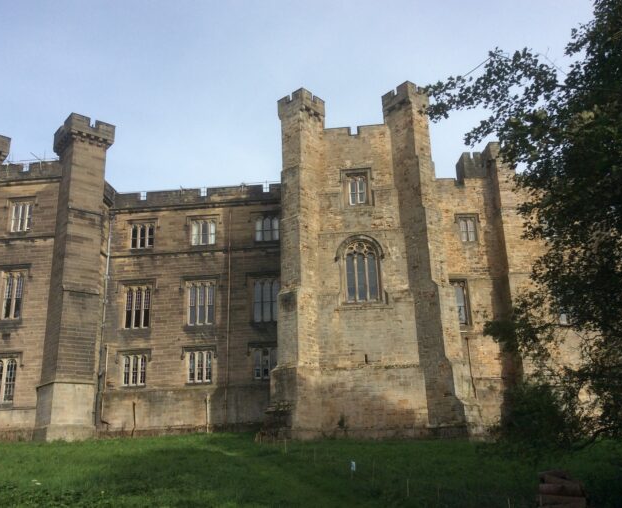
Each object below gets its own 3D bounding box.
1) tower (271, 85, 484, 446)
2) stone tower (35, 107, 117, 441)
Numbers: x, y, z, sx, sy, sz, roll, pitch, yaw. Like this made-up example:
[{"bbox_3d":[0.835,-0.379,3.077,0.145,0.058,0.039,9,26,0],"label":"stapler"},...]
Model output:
[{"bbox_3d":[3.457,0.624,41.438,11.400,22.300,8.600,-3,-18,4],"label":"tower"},{"bbox_3d":[-15.141,1.231,39.974,3.000,20.700,3.300,13,-23,-38],"label":"stone tower"}]

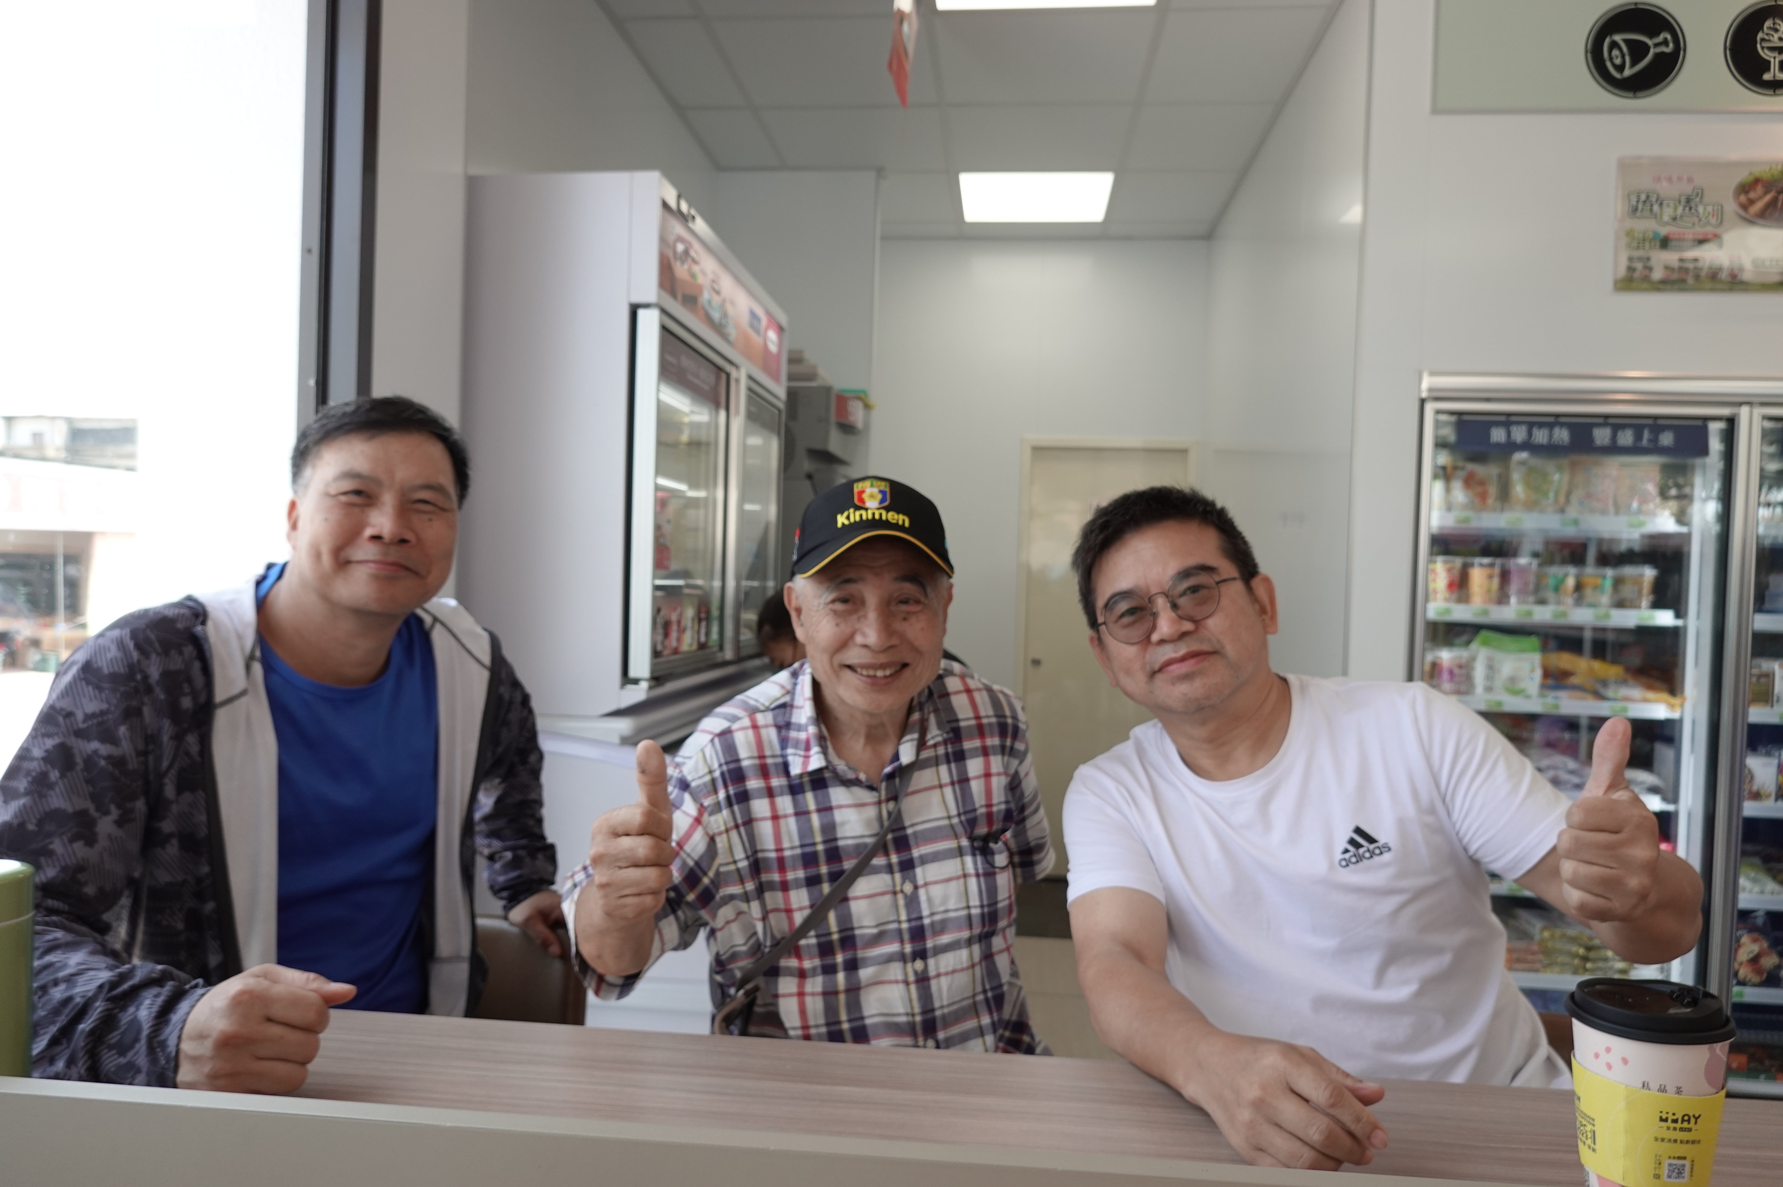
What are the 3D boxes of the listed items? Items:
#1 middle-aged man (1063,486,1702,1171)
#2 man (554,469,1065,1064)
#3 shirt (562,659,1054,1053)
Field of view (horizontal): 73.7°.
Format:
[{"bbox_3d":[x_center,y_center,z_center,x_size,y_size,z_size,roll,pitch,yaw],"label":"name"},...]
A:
[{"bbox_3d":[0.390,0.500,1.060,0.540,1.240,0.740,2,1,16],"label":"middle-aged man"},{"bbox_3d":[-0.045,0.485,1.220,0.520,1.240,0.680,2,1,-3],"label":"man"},{"bbox_3d":[-0.035,0.360,1.250,0.480,0.580,0.450,2,1,-3],"label":"shirt"}]

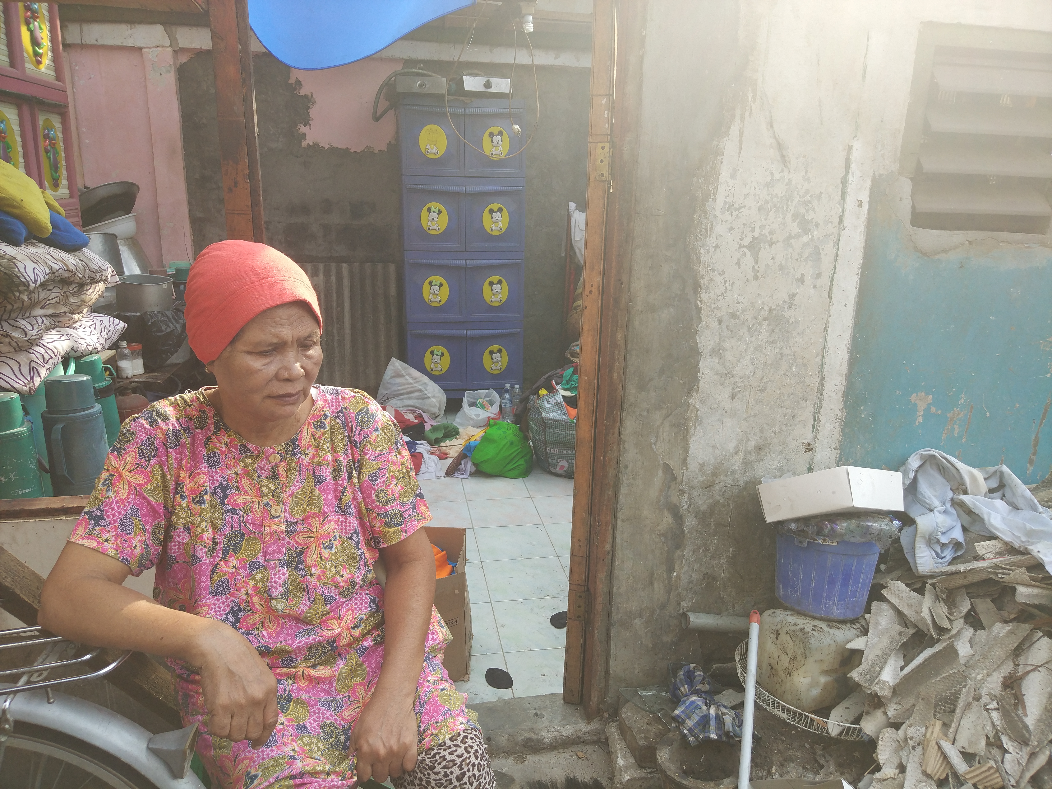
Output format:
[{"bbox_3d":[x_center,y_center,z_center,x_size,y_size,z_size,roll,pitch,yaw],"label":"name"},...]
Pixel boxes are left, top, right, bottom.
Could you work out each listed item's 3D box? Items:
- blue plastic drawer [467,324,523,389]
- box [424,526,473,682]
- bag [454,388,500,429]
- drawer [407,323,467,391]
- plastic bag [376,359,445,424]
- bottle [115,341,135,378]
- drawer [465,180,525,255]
[{"bbox_3d":[-0.243,-0.288,4.827,0.372,0.415,0.400,-2,14,-10],"label":"blue plastic drawer"},{"bbox_3d":[-0.362,0.624,2.053,0.360,0.340,0.280,-2,14,-13],"label":"box"},{"bbox_3d":[-0.313,0.077,4.477,0.301,0.234,0.260,-2,14,-10],"label":"bag"},{"bbox_3d":[-0.634,-0.306,4.930,0.398,0.453,0.420,-2,14,-10],"label":"drawer"},{"bbox_3d":[-0.765,-0.044,4.602,0.483,0.395,0.340,-2,14,-10],"label":"plastic bag"},{"bbox_3d":[-1.633,-0.147,2.831,0.062,0.155,0.062,-2,14,-10],"label":"bottle"},{"bbox_3d":[-0.228,-1.163,4.608,0.372,0.415,0.400,-2,14,-10],"label":"drawer"}]

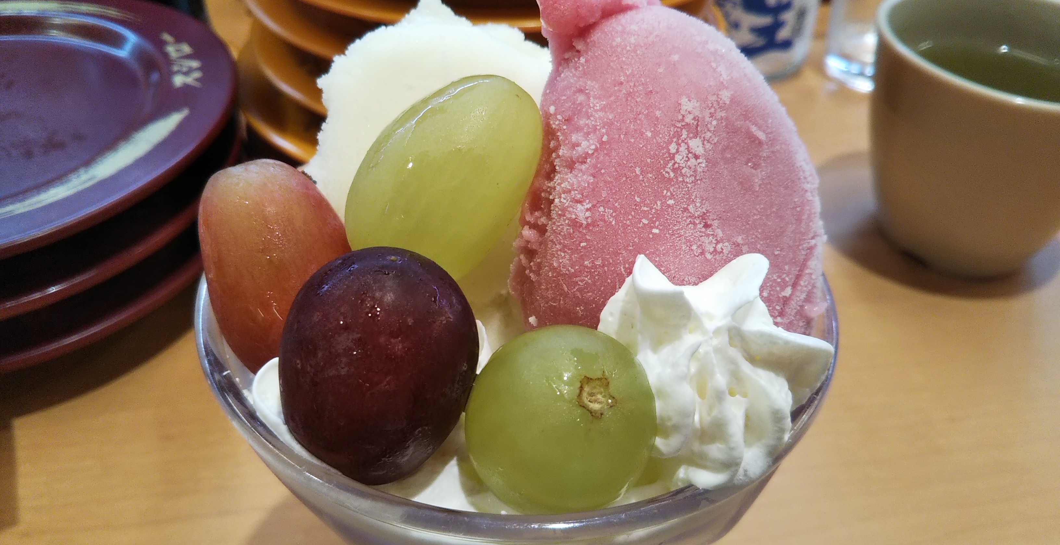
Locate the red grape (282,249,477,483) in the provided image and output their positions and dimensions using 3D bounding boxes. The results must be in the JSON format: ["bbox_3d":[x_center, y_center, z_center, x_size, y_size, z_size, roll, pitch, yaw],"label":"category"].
[{"bbox_3d":[-0.019,0.011,0.113,0.024,0.029,0.024,6,14,0],"label":"red grape"}]

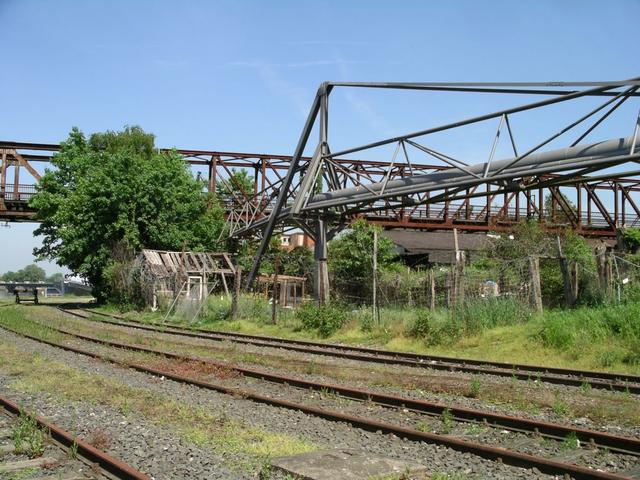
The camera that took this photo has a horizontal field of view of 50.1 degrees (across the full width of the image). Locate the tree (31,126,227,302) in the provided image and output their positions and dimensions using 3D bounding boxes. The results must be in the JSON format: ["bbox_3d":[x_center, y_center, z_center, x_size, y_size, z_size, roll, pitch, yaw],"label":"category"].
[{"bbox_3d":[-13.267,-1.587,47.711,13.300,12.300,11.500,1,-4,-16],"label":"tree"}]

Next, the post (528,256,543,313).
[{"bbox_3d":[6.452,1.385,20.453,0.300,1.850,0.250,3,-5,-35],"label":"post"}]

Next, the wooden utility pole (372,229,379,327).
[{"bbox_3d":[2.064,1.383,25.464,0.140,3.620,0.140,0,-4,0],"label":"wooden utility pole"}]

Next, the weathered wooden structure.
[{"bbox_3d":[-7.344,2.322,37.930,5.000,3.200,2.700,3,-5,-36],"label":"weathered wooden structure"}]

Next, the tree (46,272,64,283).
[{"bbox_3d":[-96.447,15.144,249.545,6.800,6.300,6.500,1,-4,-21],"label":"tree"}]

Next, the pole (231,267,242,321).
[{"bbox_3d":[-4.019,2.564,32.902,0.350,2.650,0.280,2,-4,-30],"label":"pole"}]

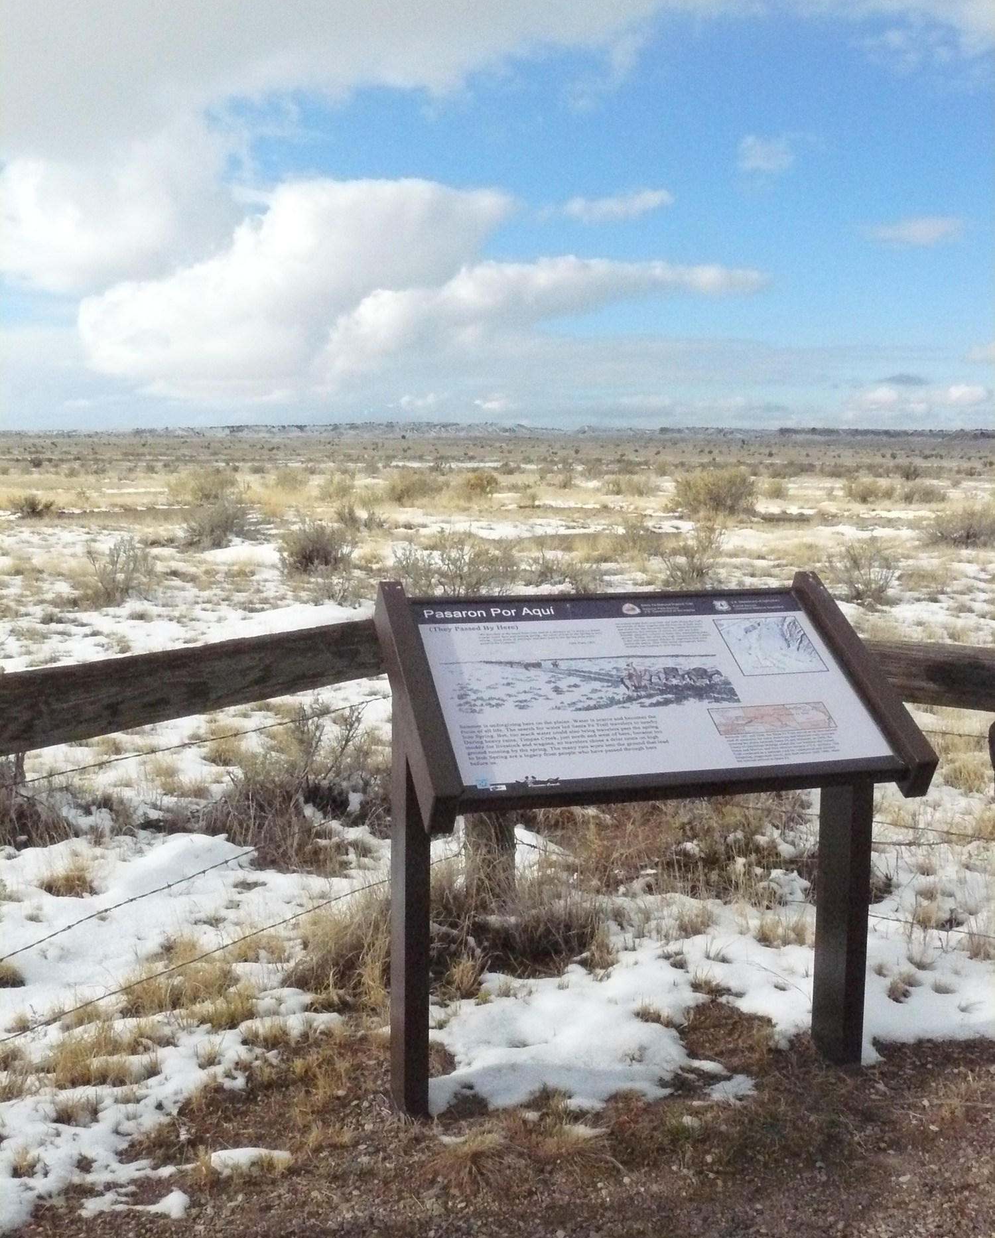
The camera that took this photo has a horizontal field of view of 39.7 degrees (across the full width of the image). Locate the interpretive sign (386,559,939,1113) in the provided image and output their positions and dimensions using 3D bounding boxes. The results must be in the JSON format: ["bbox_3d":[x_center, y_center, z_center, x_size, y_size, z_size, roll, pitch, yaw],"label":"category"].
[{"bbox_3d":[0.305,0.467,2.904,1.025,1.069,0.589,-2,8,-15],"label":"interpretive sign"}]

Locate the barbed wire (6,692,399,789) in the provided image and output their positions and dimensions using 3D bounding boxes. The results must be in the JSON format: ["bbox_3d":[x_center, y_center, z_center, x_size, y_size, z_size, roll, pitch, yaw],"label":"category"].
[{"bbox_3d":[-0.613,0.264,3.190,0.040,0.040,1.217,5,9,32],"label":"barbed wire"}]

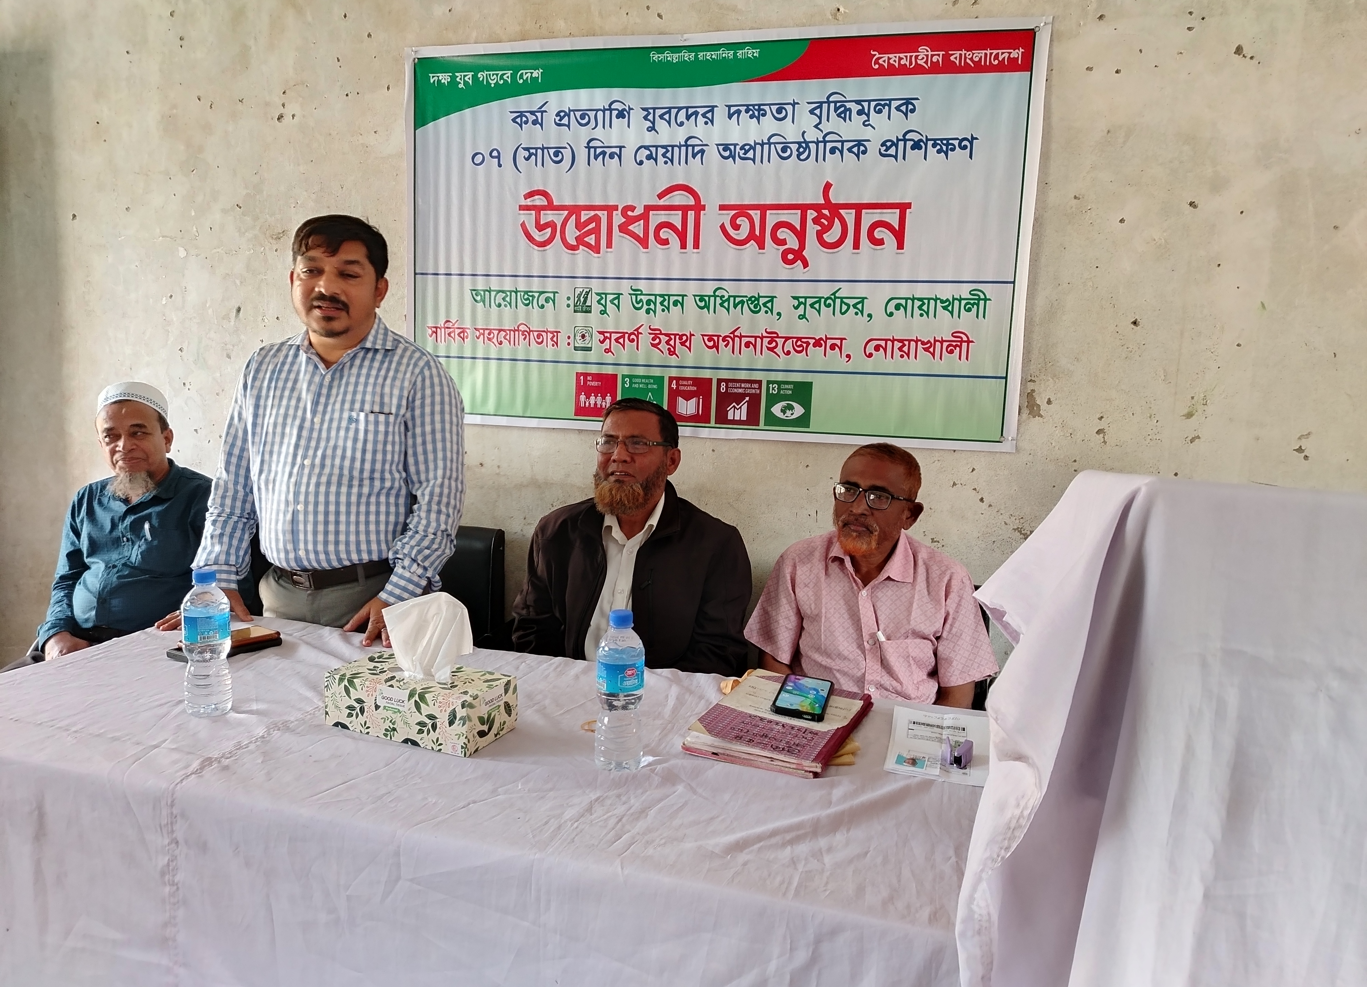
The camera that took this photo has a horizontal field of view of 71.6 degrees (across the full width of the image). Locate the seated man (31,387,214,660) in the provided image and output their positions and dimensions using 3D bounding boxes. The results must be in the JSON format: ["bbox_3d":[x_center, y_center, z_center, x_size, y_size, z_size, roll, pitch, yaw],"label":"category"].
[{"bbox_3d":[-1.264,0.377,2.009,0.500,1.212,0.780,3,7,4],"label":"seated man"}]

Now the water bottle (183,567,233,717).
[{"bbox_3d":[-0.707,0.215,1.404,0.065,0.208,0.065,2,7,0],"label":"water bottle"}]

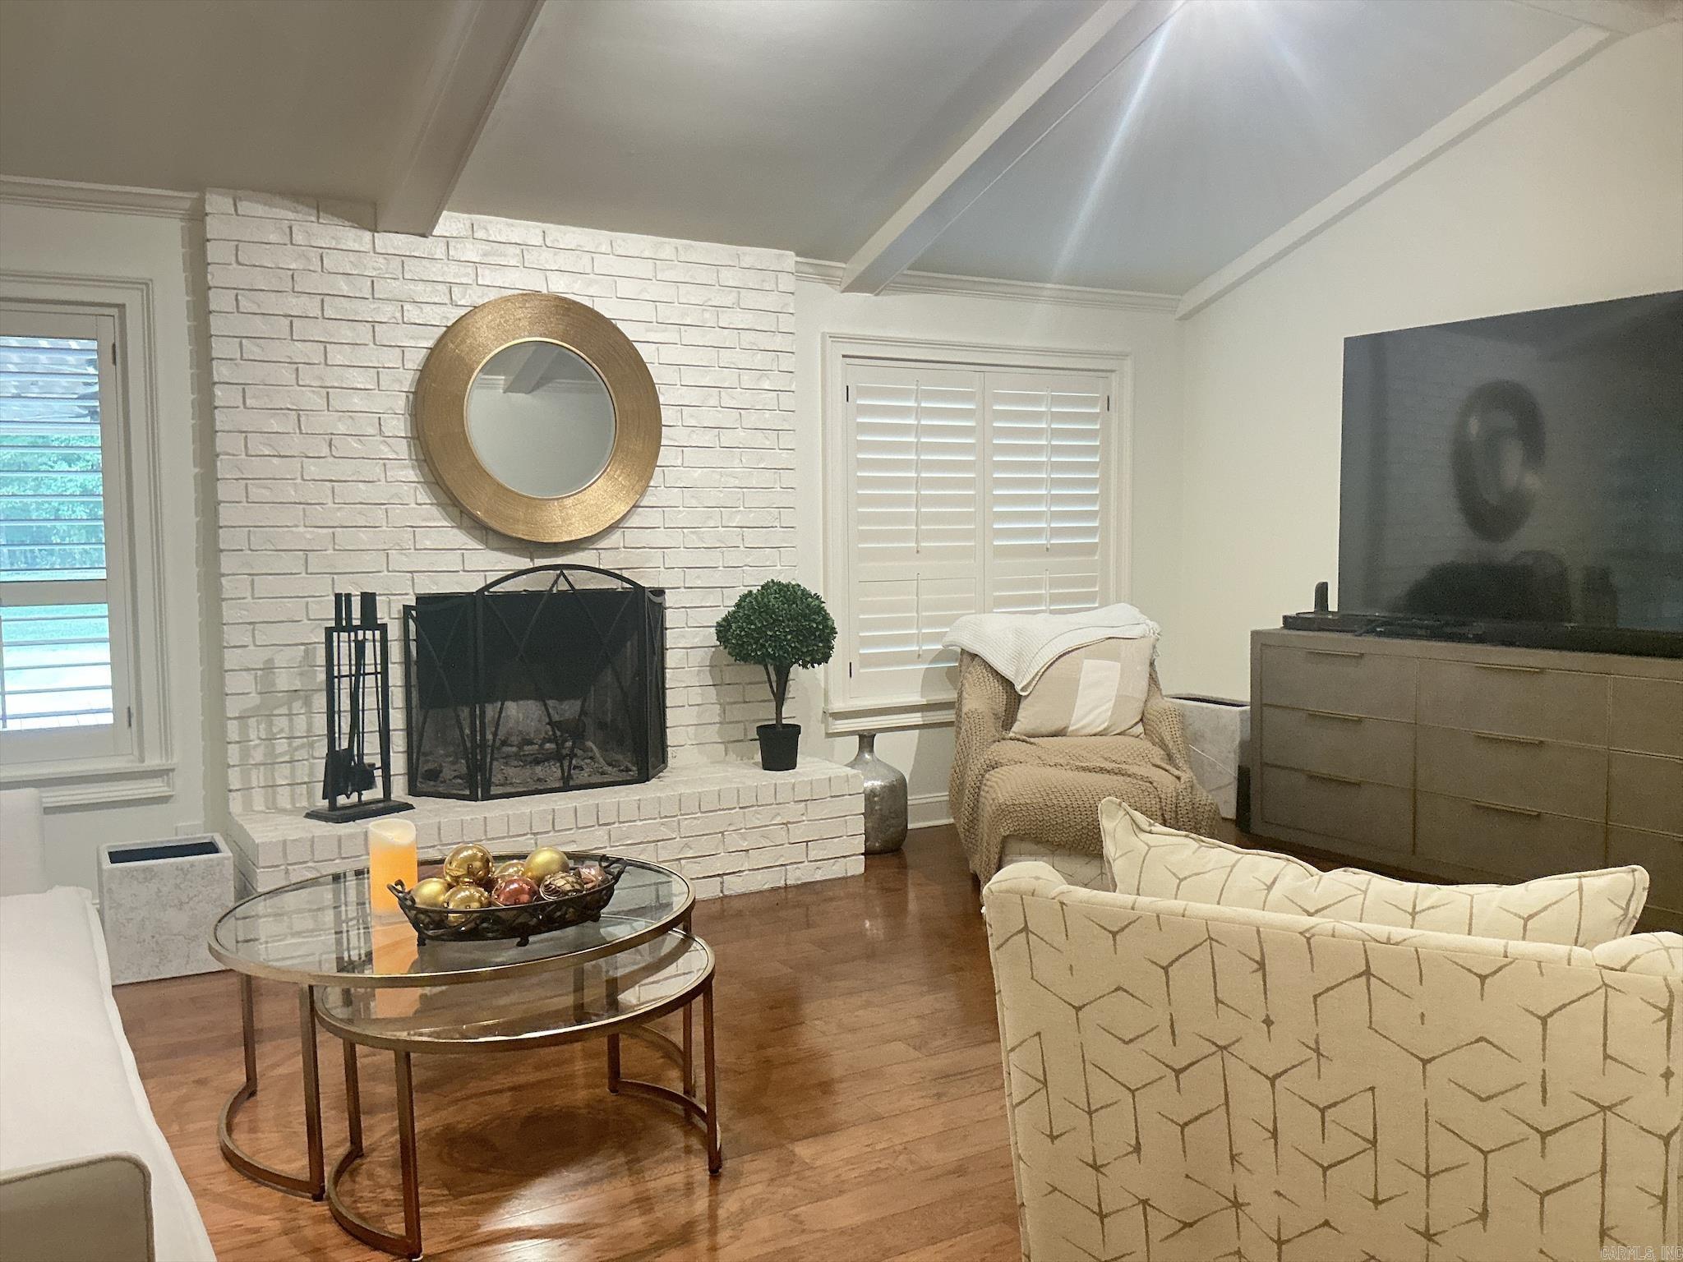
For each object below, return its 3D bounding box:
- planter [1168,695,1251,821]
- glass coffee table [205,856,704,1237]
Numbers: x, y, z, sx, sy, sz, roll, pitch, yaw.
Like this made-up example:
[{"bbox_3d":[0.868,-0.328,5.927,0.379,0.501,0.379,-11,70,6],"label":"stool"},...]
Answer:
[{"bbox_3d":[1.761,0.580,6.404,0.215,0.507,0.467,-3,5,-31],"label":"planter"},{"bbox_3d":[-0.859,0.843,3.107,1.050,0.454,1.050,-3,4,-35],"label":"glass coffee table"}]

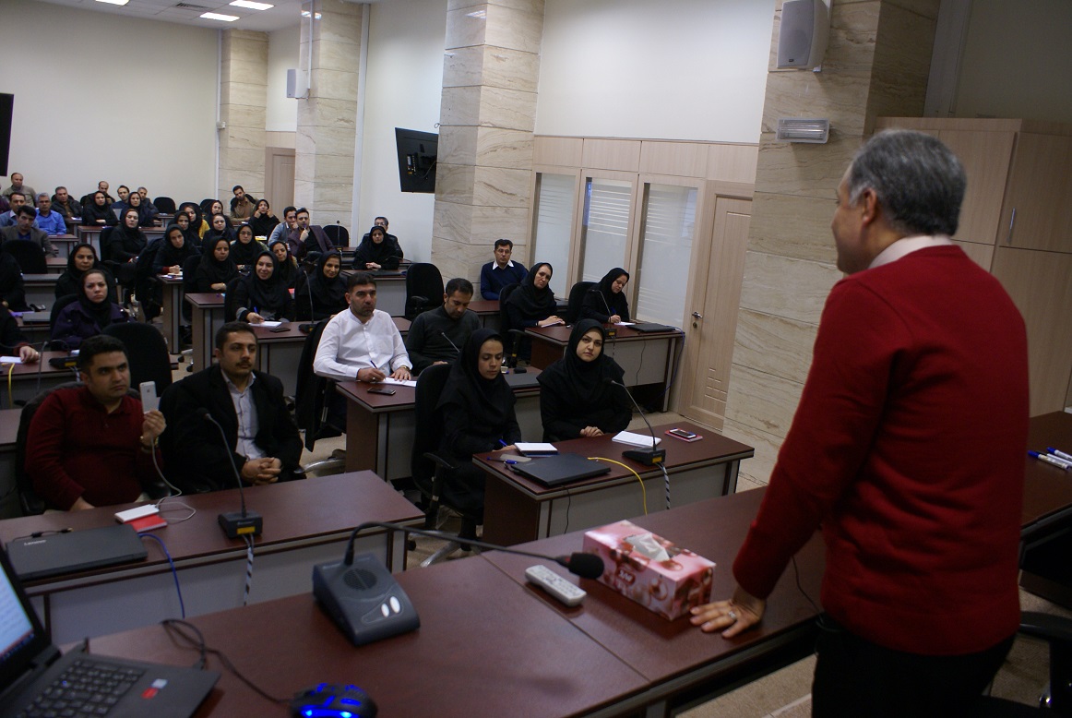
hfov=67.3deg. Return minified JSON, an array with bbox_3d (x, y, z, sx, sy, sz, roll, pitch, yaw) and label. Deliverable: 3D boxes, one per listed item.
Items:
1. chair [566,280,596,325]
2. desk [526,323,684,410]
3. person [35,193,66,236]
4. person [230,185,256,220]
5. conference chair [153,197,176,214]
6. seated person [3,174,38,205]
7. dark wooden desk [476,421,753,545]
[{"bbox_3d":[0.655,-0.176,7.611,0.620,1.050,0.640,-4,16,-35],"label":"chair"},{"bbox_3d":[0.622,0.114,7.343,1.399,0.737,0.529,-5,15,-35],"label":"desk"},{"bbox_3d":[-6.471,-1.534,10.732,0.550,1.280,0.750,-6,17,-40],"label":"person"},{"bbox_3d":[-5.157,-2.306,14.205,0.560,1.310,0.780,-6,17,-40],"label":"person"},{"bbox_3d":[-6.890,-2.445,15.075,0.580,1.060,0.600,-5,16,-36],"label":"conference chair"},{"bbox_3d":[-8.684,-2.414,13.569,0.560,1.310,0.750,-7,18,-42],"label":"seated person"},{"bbox_3d":[0.398,0.829,4.071,1.430,0.750,0.550,-5,16,-36],"label":"dark wooden desk"}]

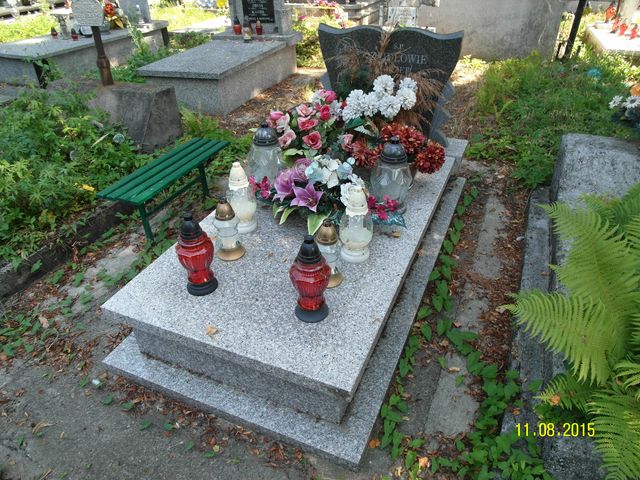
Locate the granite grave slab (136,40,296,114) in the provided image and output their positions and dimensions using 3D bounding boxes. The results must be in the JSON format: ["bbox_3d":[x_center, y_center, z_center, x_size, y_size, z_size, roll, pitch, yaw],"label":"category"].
[{"bbox_3d":[-1.045,-1.875,4.937,0.950,0.369,1.594,12,37,21],"label":"granite grave slab"}]

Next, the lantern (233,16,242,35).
[{"bbox_3d":[-1.001,-2.596,5.373,0.097,0.198,0.097,12,37,21],"label":"lantern"}]

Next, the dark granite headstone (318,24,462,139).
[{"bbox_3d":[0.392,-0.902,2.611,0.796,0.633,0.113,12,37,20],"label":"dark granite headstone"}]

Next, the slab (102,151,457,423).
[{"bbox_3d":[-0.001,-0.011,2.108,0.942,0.260,1.688,12,37,21],"label":"slab"}]

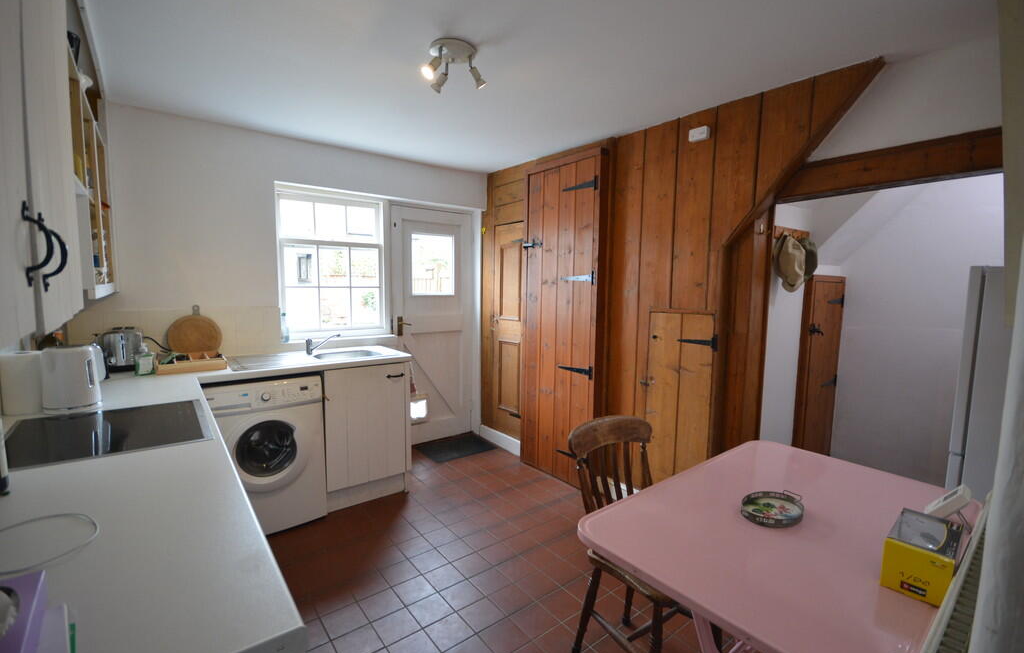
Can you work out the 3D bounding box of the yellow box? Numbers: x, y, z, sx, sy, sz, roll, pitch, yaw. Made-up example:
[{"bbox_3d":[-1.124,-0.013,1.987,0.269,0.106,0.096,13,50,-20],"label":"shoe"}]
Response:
[{"bbox_3d":[0.934,0.516,0.967,0.218,0.106,0.106,-4,7,-40],"label":"yellow box"}]

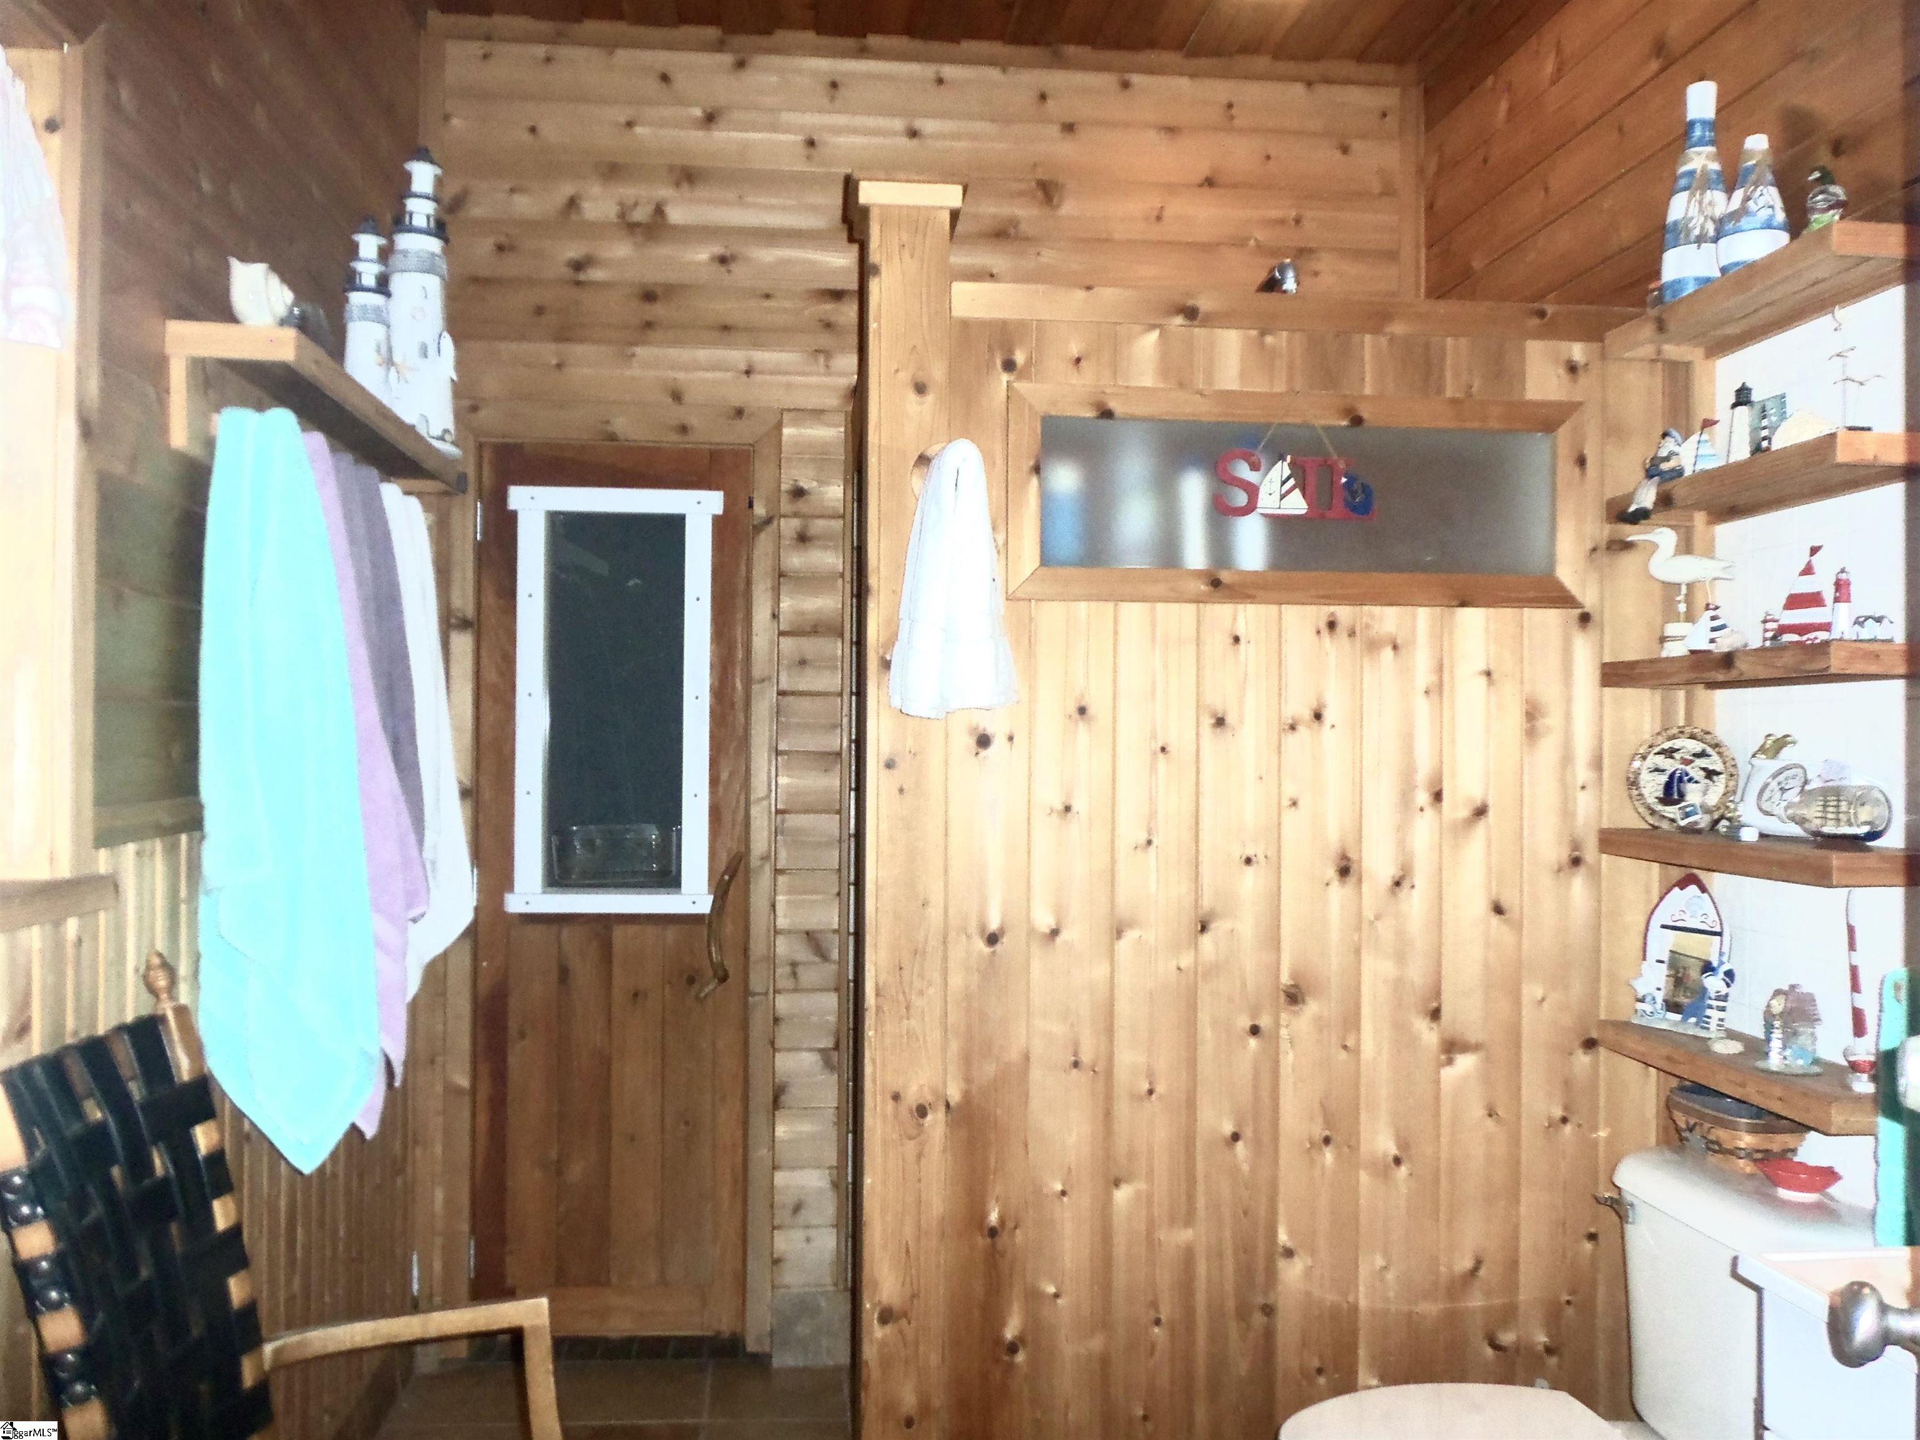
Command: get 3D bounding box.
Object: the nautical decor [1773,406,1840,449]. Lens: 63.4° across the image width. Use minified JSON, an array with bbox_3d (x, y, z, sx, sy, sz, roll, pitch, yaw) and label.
[{"bbox_3d":[1.141,-0.387,2.097,0.065,0.058,0.083,1,-1,-43],"label":"nautical decor"}]

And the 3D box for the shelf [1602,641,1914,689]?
[{"bbox_3d":[1.118,-0.070,2.153,0.185,0.036,0.542,0,0,-6],"label":"shelf"}]

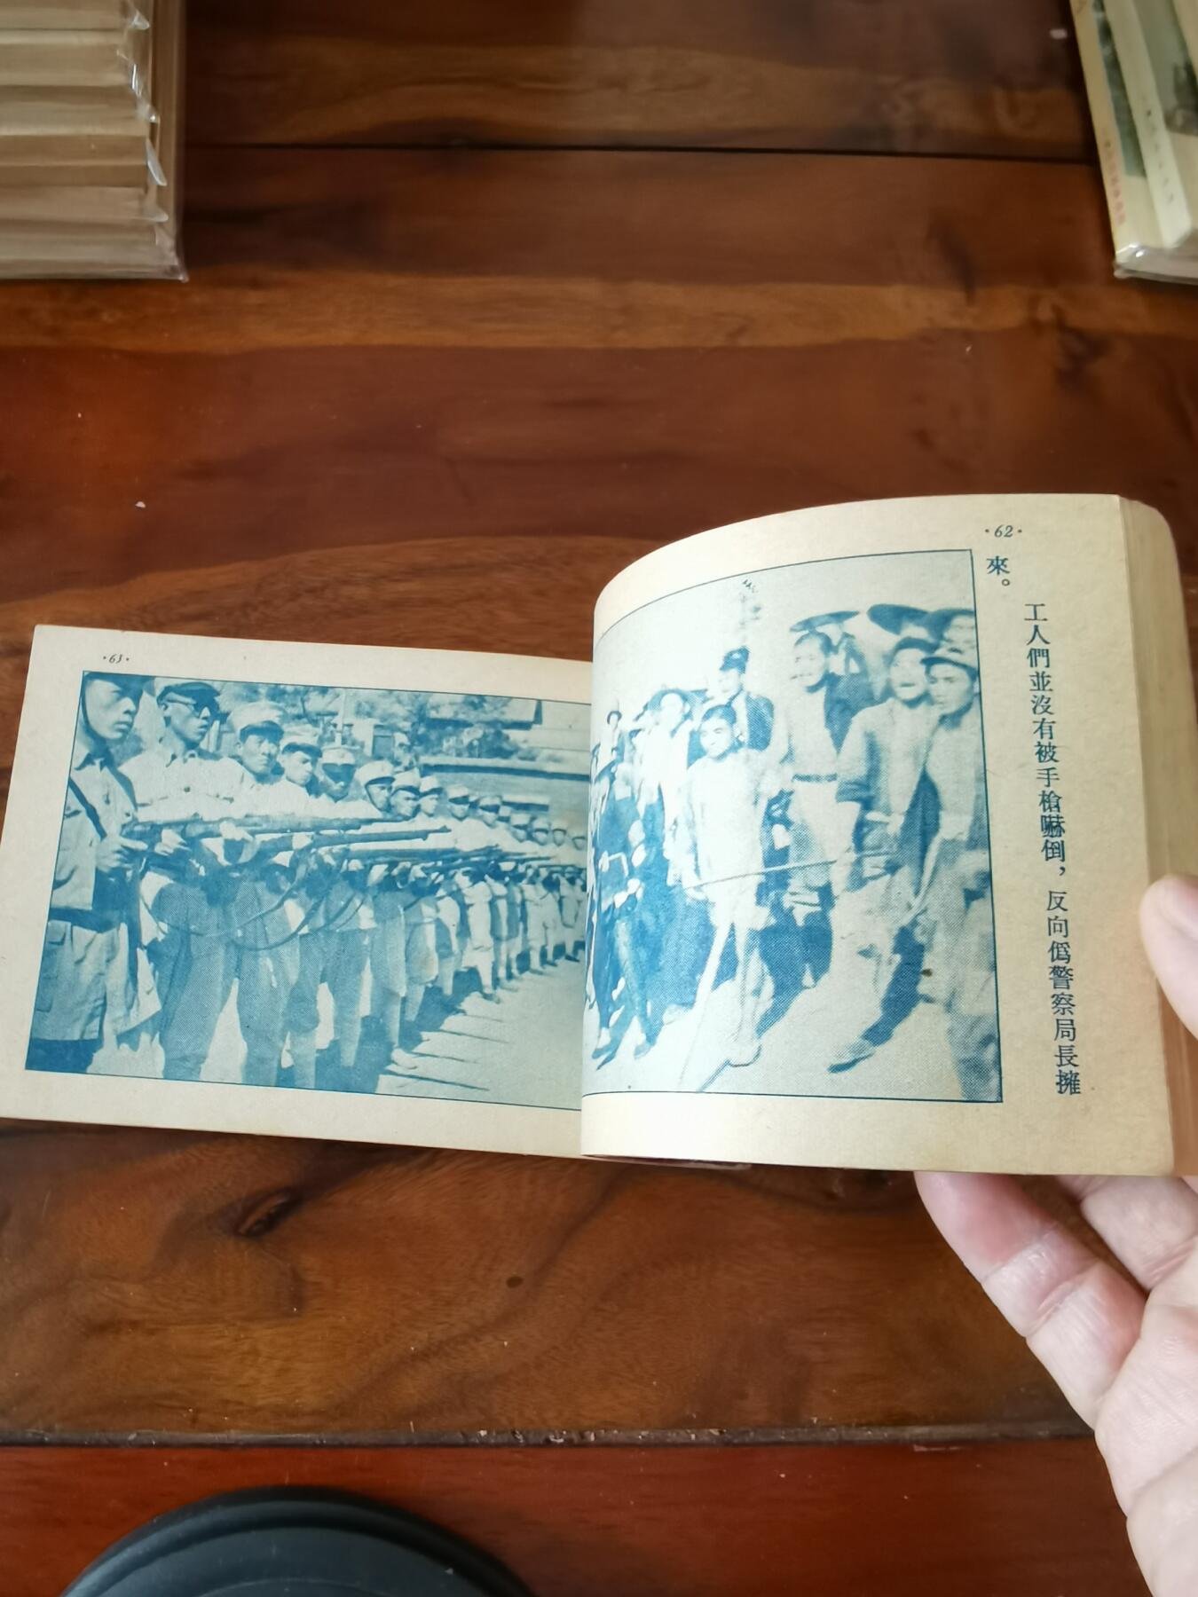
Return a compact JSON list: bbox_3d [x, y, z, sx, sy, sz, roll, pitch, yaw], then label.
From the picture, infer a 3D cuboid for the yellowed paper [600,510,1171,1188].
[{"bbox_3d":[0.037,0.006,0.202,0.096,0.031,0.102,-4,75,23],"label":"yellowed paper"}]

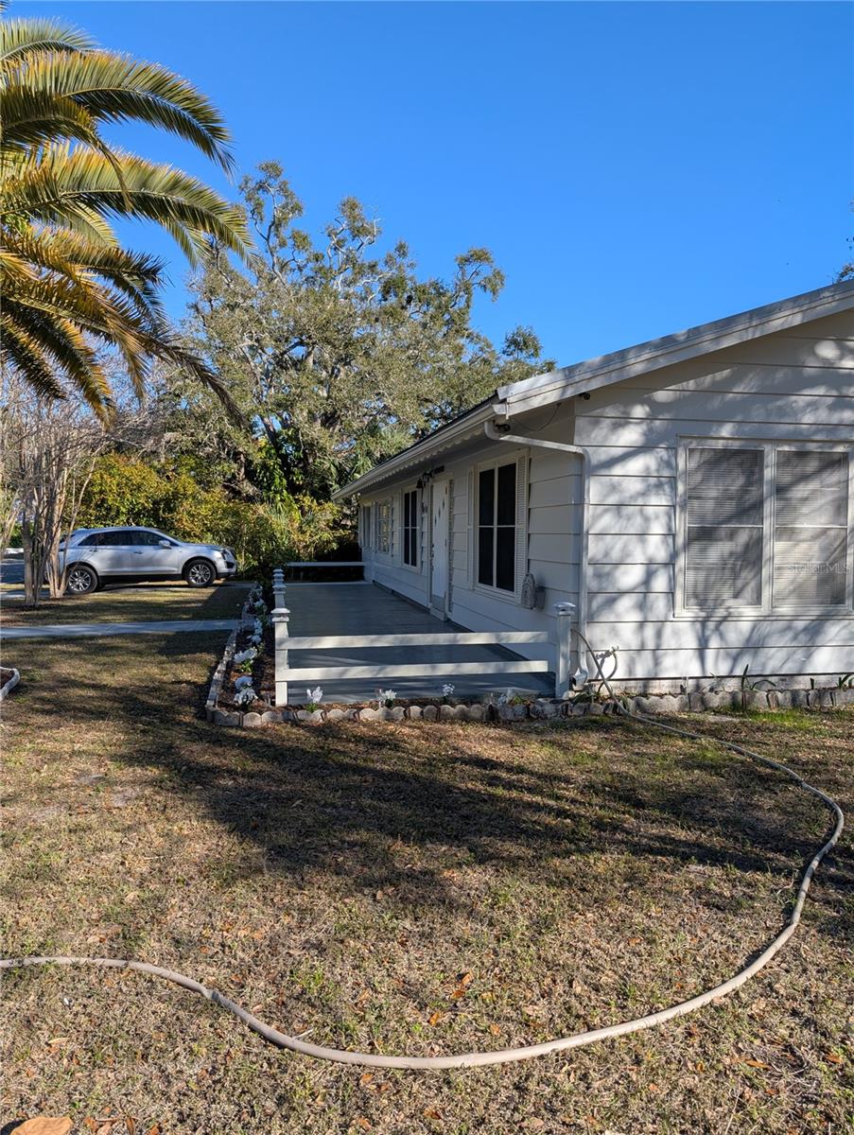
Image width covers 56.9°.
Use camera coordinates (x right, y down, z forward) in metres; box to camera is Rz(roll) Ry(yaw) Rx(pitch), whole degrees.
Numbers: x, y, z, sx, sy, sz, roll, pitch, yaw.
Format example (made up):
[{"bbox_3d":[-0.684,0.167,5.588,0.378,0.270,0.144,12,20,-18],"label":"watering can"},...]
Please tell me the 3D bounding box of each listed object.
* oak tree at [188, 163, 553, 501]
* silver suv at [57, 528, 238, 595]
[{"bbox_3d":[-2.273,-7.669,30.654,15.300,15.800,14.500,0,3,-11],"label":"oak tree"},{"bbox_3d":[-7.420,-0.250,20.600,4.810,1.680,1.920,-3,3,-12],"label":"silver suv"}]

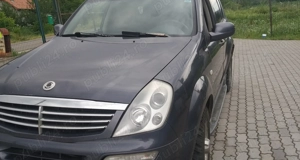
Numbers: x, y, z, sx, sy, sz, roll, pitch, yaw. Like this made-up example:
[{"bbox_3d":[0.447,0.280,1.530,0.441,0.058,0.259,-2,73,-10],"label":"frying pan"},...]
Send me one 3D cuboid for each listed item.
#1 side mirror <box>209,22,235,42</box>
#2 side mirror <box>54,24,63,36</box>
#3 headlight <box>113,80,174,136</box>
[{"bbox_3d":[0.733,-0.496,3.053,0.230,0.180,0.155,2,15,18],"label":"side mirror"},{"bbox_3d":[-1.043,-0.563,3.632,0.230,0.180,0.155,2,15,18],"label":"side mirror"},{"bbox_3d":[-0.033,0.158,1.809,0.310,0.270,0.320,2,15,18],"label":"headlight"}]

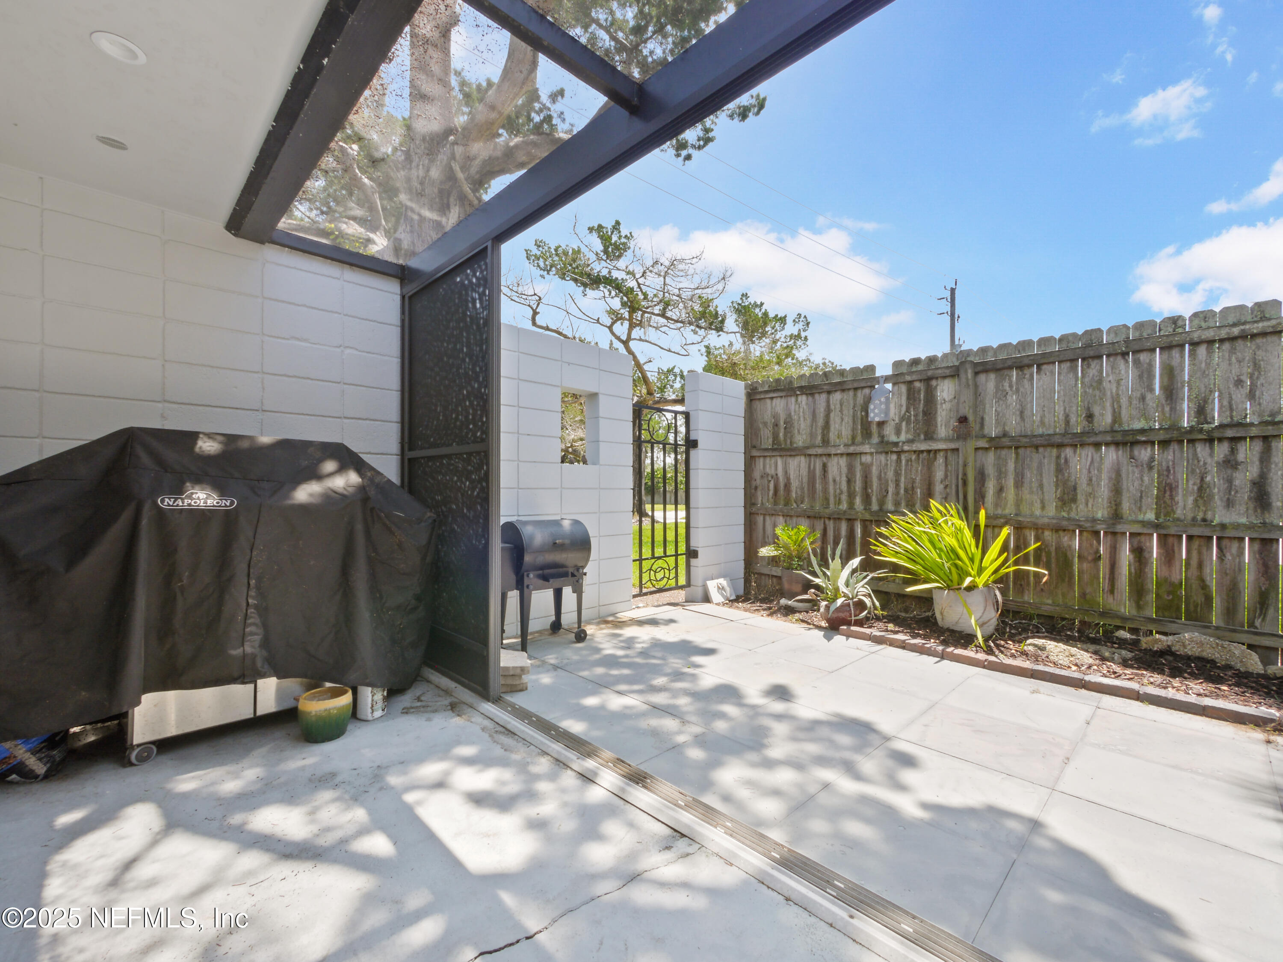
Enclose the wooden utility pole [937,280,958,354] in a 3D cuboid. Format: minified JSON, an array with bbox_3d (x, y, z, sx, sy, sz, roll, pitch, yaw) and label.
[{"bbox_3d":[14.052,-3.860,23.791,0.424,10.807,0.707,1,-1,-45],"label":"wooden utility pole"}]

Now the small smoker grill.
[{"bbox_3d":[-0.823,0.707,3.591,0.475,0.909,0.909,-1,-1,45],"label":"small smoker grill"}]

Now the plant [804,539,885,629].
[{"bbox_3d":[1.659,0.822,4.231,0.586,0.697,0.606,1,-1,-45],"label":"plant"}]

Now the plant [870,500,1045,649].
[{"bbox_3d":[2.439,0.657,4.031,1.010,1.020,1.162,1,-1,-45],"label":"plant"}]

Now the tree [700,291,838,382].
[{"bbox_3d":[5.258,-3.123,22.266,5.757,9.292,5.454,0,-1,0],"label":"tree"}]

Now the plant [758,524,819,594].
[{"bbox_3d":[1.472,0.809,5.120,0.545,0.788,0.586,1,-1,-45],"label":"plant"}]

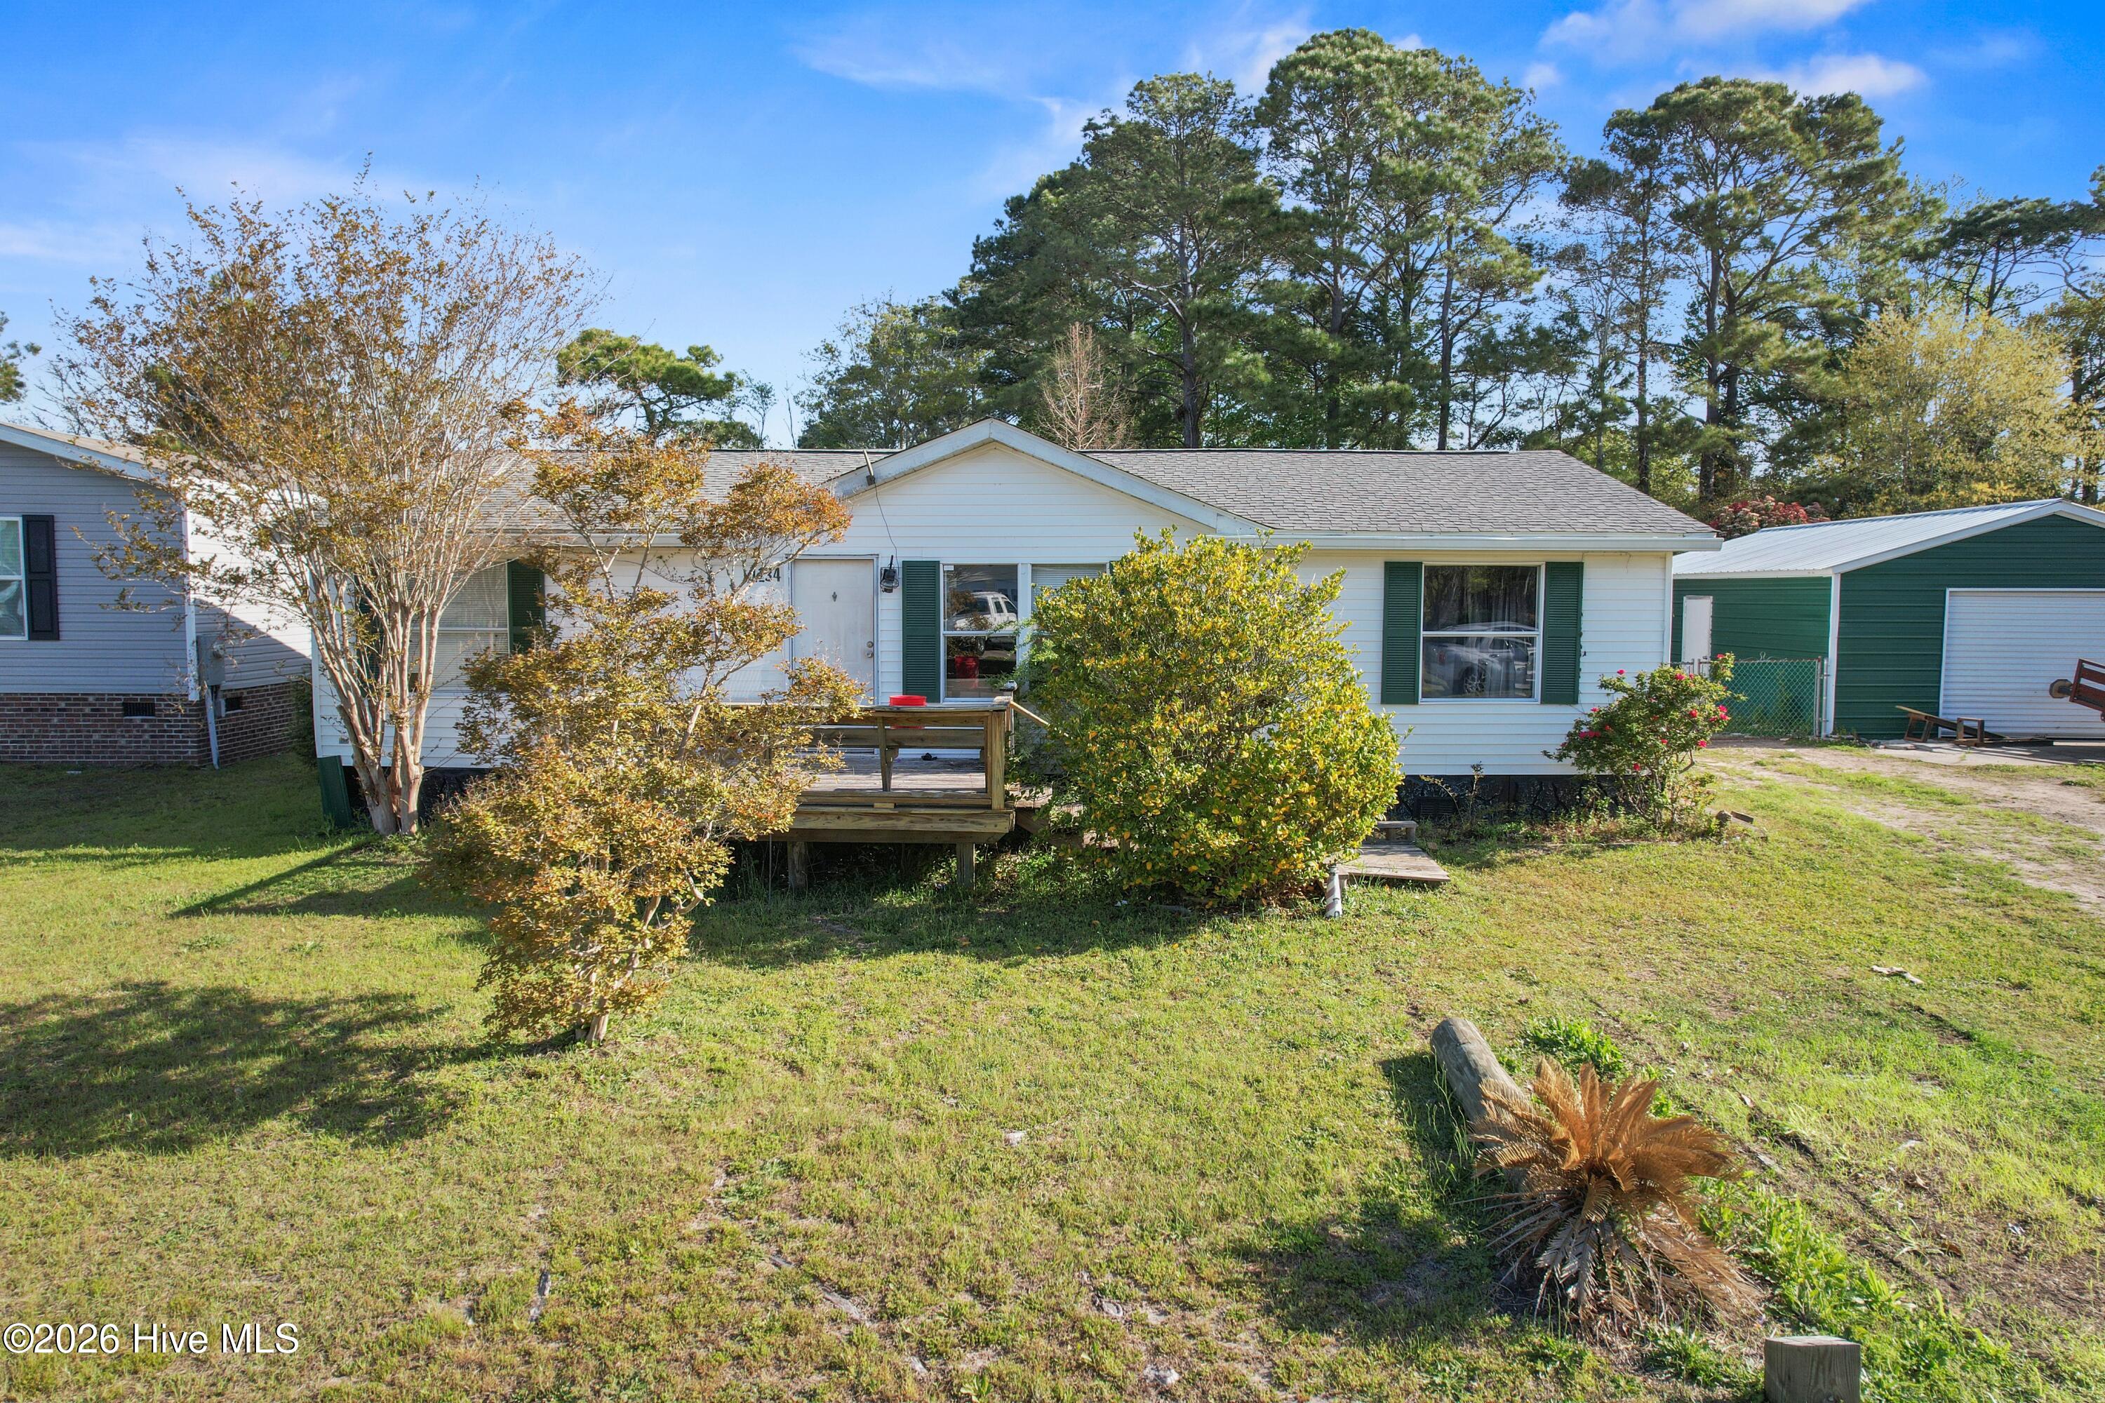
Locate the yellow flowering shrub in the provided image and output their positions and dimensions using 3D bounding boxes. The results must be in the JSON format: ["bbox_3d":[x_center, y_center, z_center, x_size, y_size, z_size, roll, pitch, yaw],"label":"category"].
[{"bbox_3d":[1.256,-0.007,10.148,2.900,2.710,2.600,0,4,1],"label":"yellow flowering shrub"}]

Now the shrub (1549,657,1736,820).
[{"bbox_3d":[5.527,0.422,12.037,1.680,1.630,1.400,0,4,1],"label":"shrub"}]

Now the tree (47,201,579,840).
[{"bbox_3d":[-6.647,-1.699,11.663,4.930,5.800,4.400,0,4,1],"label":"tree"}]

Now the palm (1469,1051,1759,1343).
[{"bbox_3d":[1.799,1.456,4.172,0.930,0.630,1.000,0,4,1],"label":"palm"}]

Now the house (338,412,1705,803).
[{"bbox_3d":[-0.587,-1.179,16.676,14.110,4.120,8.400,0,4,1],"label":"house"}]

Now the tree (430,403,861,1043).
[{"bbox_3d":[-1.959,0.088,6.142,2.070,3.050,1.850,0,4,1],"label":"tree"}]

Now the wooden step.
[{"bbox_3d":[2.460,1.296,10.011,0.990,0.140,1.300,0,4,1],"label":"wooden step"}]

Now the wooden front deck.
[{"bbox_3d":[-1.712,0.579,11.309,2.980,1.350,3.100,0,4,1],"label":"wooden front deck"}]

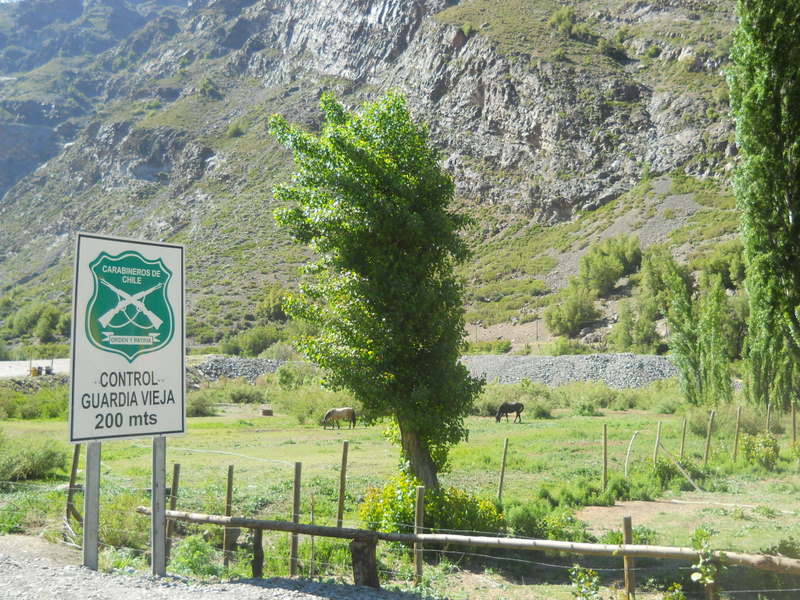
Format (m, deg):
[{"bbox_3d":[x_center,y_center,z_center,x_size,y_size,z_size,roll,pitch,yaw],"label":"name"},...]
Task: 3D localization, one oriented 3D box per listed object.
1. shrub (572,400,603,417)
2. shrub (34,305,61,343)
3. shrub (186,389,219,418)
[{"bbox_3d":[15.130,8.755,69.000,2.348,1.265,1.996,0,-4,0],"label":"shrub"},{"bbox_3d":[-72.141,4.809,175.000,5.161,7.621,5.161,0,-4,0],"label":"shrub"},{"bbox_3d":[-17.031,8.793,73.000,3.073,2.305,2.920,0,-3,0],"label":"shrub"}]

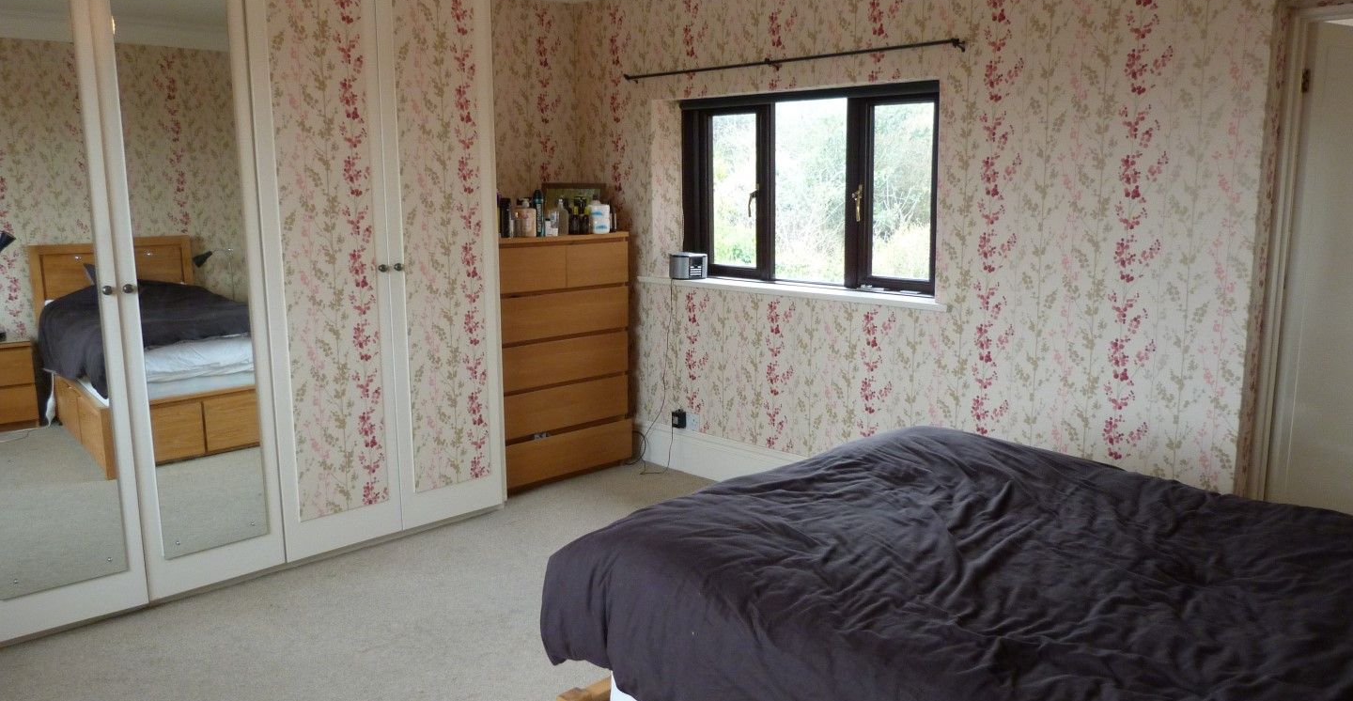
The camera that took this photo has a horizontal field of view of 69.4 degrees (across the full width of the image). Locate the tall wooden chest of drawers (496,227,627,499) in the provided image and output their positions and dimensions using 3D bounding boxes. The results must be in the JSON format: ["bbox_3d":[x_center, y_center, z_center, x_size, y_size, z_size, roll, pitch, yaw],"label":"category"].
[{"bbox_3d":[-0.700,0.023,4.993,0.800,1.230,0.480,-10,13,-43],"label":"tall wooden chest of drawers"}]

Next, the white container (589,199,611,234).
[{"bbox_3d":[-0.385,-0.676,4.923,0.100,0.170,0.080,-2,10,-12],"label":"white container"}]

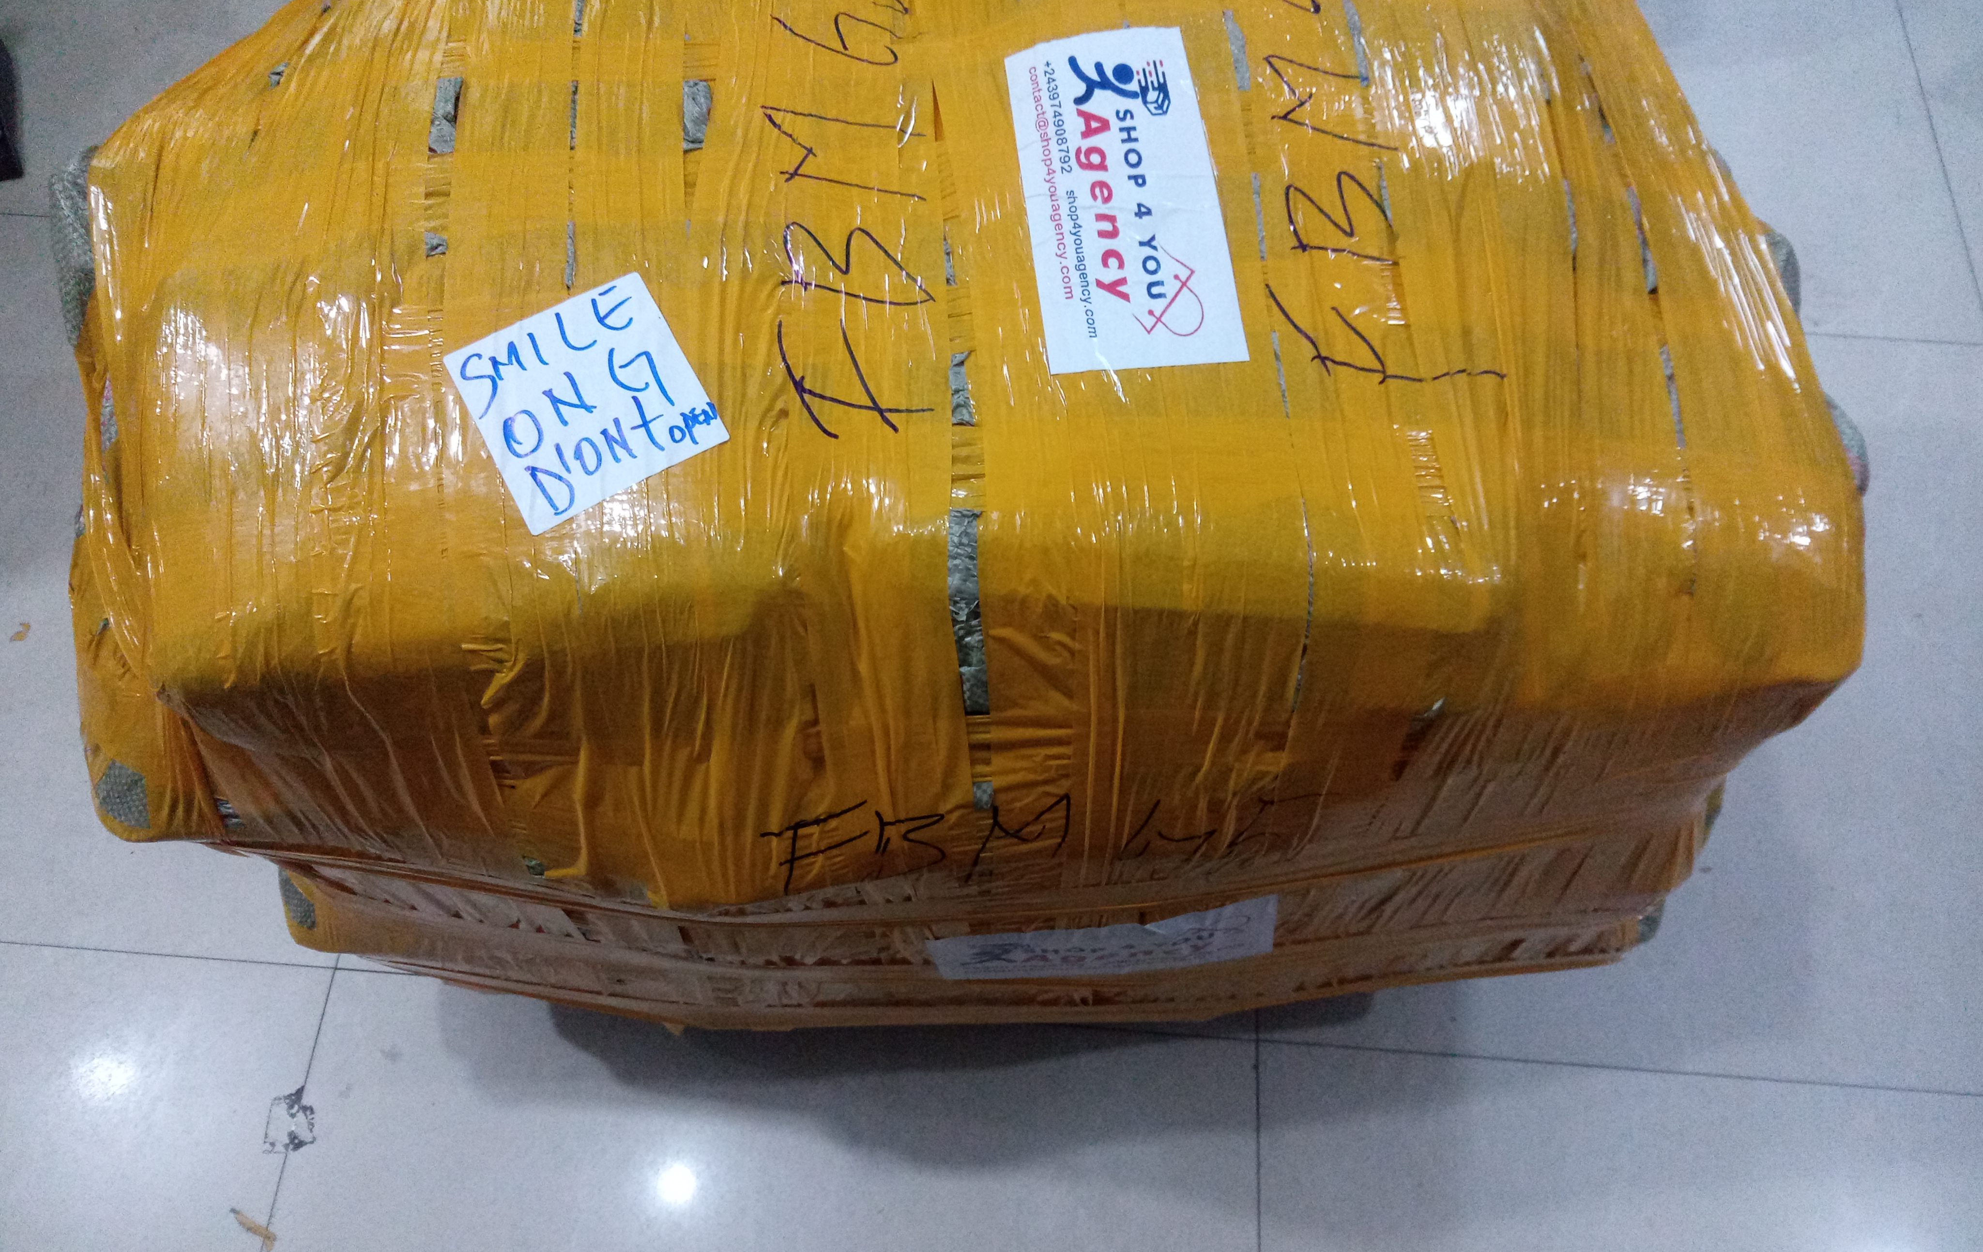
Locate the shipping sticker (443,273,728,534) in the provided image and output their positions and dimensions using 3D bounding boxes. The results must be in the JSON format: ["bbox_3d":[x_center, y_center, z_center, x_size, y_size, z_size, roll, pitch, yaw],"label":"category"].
[{"bbox_3d":[-0.198,-0.111,0.784,0.104,0.004,0.105,-27,73,-12],"label":"shipping sticker"}]

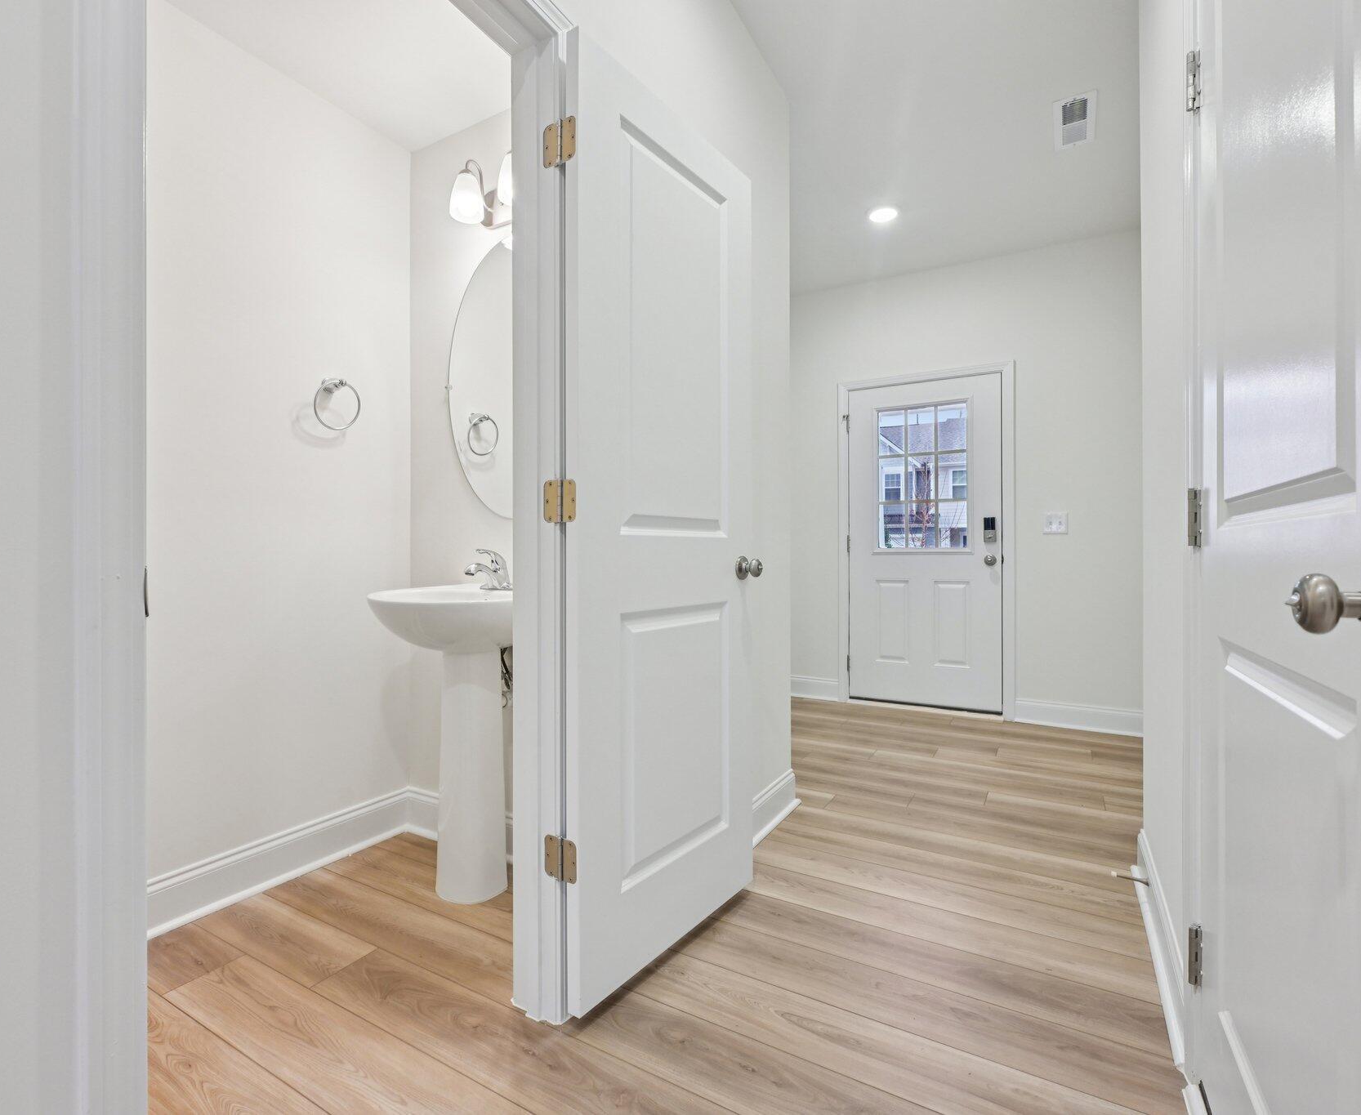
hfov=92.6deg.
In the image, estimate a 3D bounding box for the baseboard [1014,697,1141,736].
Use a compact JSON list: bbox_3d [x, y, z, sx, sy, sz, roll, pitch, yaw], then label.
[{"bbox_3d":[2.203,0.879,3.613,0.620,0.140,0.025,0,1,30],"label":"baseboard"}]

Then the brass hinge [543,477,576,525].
[{"bbox_3d":[-0.250,-0.117,1.349,0.088,0.090,0.014,0,1,33],"label":"brass hinge"}]

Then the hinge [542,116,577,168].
[{"bbox_3d":[-0.249,-0.857,1.343,0.088,0.090,0.014,0,1,33],"label":"hinge"}]

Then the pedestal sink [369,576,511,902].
[{"bbox_3d":[-0.650,0.529,1.859,0.560,0.864,0.490,0,1,30],"label":"pedestal sink"}]

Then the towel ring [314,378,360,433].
[{"bbox_3d":[-1.085,-0.481,2.048,0.070,0.165,0.155,0,1,30],"label":"towel ring"}]

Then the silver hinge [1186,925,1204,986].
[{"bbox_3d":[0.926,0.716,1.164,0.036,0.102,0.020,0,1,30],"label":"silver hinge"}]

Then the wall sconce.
[{"bbox_3d":[-0.569,-1.144,1.978,0.335,0.190,0.180,0,1,30],"label":"wall sconce"}]

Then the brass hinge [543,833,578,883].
[{"bbox_3d":[-0.250,0.627,1.355,0.088,0.090,0.014,0,1,33],"label":"brass hinge"}]

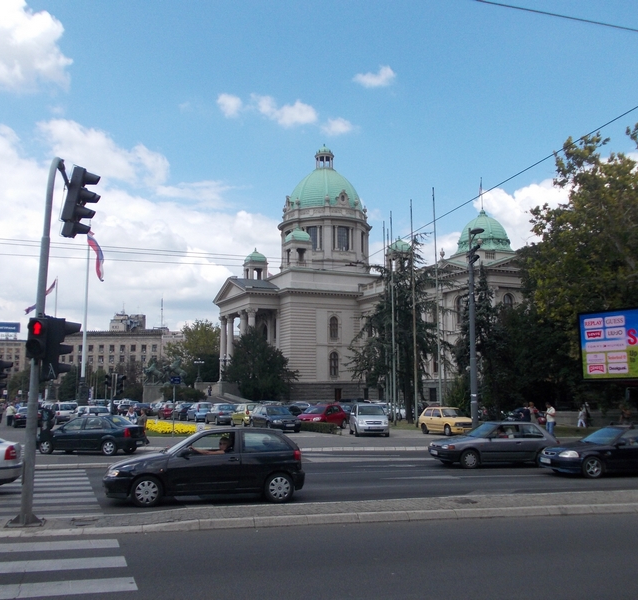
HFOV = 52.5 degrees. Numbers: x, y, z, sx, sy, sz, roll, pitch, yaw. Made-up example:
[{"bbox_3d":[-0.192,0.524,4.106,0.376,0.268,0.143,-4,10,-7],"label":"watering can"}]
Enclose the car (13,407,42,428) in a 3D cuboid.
[{"bbox_3d":[-21.063,8.470,46.804,1.740,1.420,4.450,5,-10,-27],"label":"car"}]

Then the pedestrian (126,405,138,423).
[{"bbox_3d":[-8.409,5.649,28.990,0.500,1.660,0.360,3,-9,-20],"label":"pedestrian"}]

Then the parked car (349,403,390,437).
[{"bbox_3d":[2.637,6.311,34.026,1.690,1.620,4.050,1,-9,-4],"label":"parked car"}]

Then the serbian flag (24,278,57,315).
[{"bbox_3d":[-53.073,-0.678,122.849,6.260,6.920,0.900,2,-9,-17],"label":"serbian flag"}]

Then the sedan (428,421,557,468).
[{"bbox_3d":[5.313,4.417,19.876,4.000,1.390,1.670,2,-9,-11],"label":"sedan"}]

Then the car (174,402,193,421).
[{"bbox_3d":[-10.690,8.869,51.242,1.720,1.430,4.300,4,-9,-26],"label":"car"}]

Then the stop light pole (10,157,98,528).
[{"bbox_3d":[-4.223,0.503,10.336,1.220,5.850,0.750,2,-9,-8],"label":"stop light pole"}]

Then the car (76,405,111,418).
[{"bbox_3d":[-15.021,7.753,42.611,1.630,1.420,3.950,6,-11,-35],"label":"car"}]

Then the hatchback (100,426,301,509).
[{"bbox_3d":[-2.227,3.242,12.854,3.870,1.420,1.640,3,-9,-15],"label":"hatchback"}]

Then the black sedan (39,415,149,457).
[{"bbox_3d":[-9.064,5.326,25.644,4.250,1.520,1.740,-1,-9,11],"label":"black sedan"}]

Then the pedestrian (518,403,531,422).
[{"bbox_3d":[10.611,6.139,33.258,0.480,1.720,0.520,2,-9,-12],"label":"pedestrian"}]

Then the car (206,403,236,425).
[{"bbox_3d":[-7.157,8.479,48.117,1.700,1.450,4.200,4,-9,-26],"label":"car"}]

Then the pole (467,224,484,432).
[{"bbox_3d":[6.949,1.434,27.991,0.700,9.460,0.400,-2,-9,14],"label":"pole"}]

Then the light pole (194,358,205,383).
[{"bbox_3d":[-19.656,11.596,106.441,1.800,4.000,1.800,3,-9,-20],"label":"light pole"}]

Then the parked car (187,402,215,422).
[{"bbox_3d":[-9.184,8.753,50.549,1.660,1.480,3.840,4,-10,-25],"label":"parked car"}]

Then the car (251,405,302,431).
[{"bbox_3d":[-2.408,6.501,35.433,1.710,1.420,4.350,4,-10,-23],"label":"car"}]

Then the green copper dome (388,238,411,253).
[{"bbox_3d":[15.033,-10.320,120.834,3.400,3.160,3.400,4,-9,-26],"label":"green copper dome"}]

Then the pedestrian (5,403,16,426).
[{"bbox_3d":[-22.218,8.262,46.710,0.600,1.680,0.420,3,-9,-20],"label":"pedestrian"}]

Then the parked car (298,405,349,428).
[{"bbox_3d":[0.237,7.094,39.142,1.660,1.440,3.850,-5,-10,33],"label":"parked car"}]

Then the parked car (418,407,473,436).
[{"bbox_3d":[6.669,6.371,33.952,1.550,1.390,3.490,5,-10,-27],"label":"parked car"}]

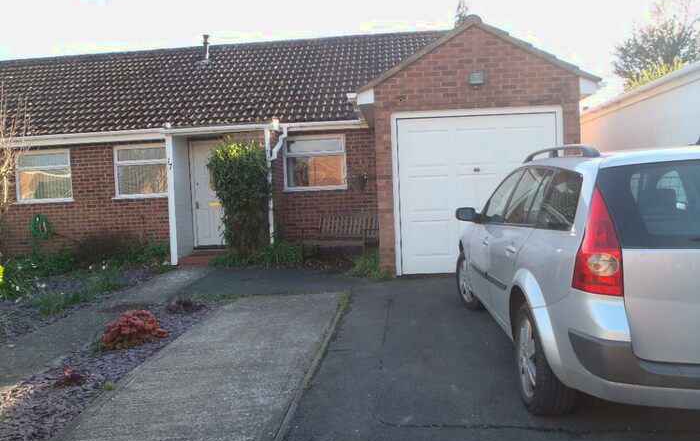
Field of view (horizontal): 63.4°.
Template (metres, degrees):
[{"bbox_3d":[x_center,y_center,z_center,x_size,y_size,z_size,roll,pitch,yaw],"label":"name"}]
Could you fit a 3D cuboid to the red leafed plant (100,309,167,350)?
[{"bbox_3d":[-1.923,0.951,5.030,0.560,0.270,0.460,-2,3,3],"label":"red leafed plant"}]

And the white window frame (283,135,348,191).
[{"bbox_3d":[-0.668,-1.106,10.800,1.180,1.060,0.120,-2,3,4],"label":"white window frame"}]

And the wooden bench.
[{"bbox_3d":[-0.160,0.266,10.050,1.240,0.890,0.600,-1,3,28],"label":"wooden bench"}]

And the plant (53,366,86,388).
[{"bbox_3d":[-1.988,1.111,4.020,0.220,0.130,0.200,-2,3,3],"label":"plant"}]

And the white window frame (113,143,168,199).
[{"bbox_3d":[-4.059,-0.960,11.050,1.130,1.060,0.120,-2,3,4],"label":"white window frame"}]

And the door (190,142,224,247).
[{"bbox_3d":[-2.683,-0.521,11.050,0.880,2.050,0.100,-2,3,4],"label":"door"}]

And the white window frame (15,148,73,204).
[{"bbox_3d":[-6.053,-0.874,11.200,1.130,1.060,0.120,-2,3,4],"label":"white window frame"}]

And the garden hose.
[{"bbox_3d":[-5.984,0.243,11.000,0.450,0.760,0.170,-2,3,4],"label":"garden hose"}]

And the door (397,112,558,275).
[{"bbox_3d":[1.699,-0.340,7.500,2.120,2.080,0.090,-2,3,3],"label":"door"}]

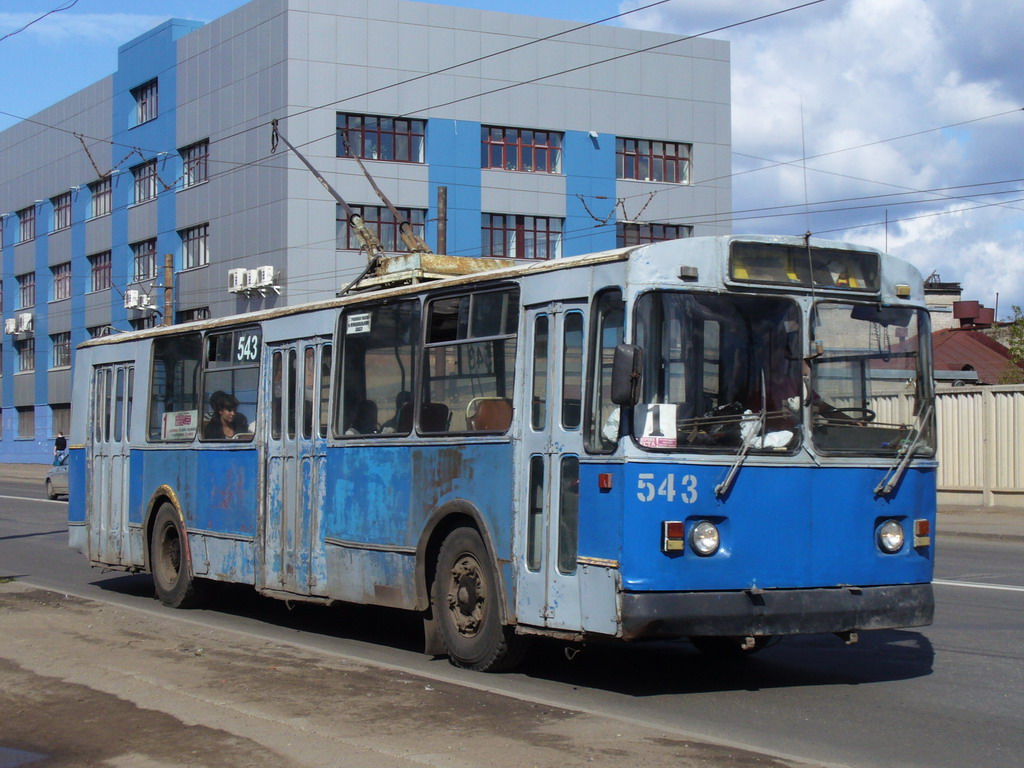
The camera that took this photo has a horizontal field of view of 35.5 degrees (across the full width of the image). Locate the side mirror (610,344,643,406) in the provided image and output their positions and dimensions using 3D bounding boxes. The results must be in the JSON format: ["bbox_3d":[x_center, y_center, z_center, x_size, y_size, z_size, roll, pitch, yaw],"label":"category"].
[{"bbox_3d":[0.674,-0.050,9.430,0.190,0.370,0.110,0,-3,5],"label":"side mirror"}]

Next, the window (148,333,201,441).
[{"bbox_3d":[-3.388,0.043,15.998,0.060,1.050,1.340,6,-5,-31],"label":"window"}]

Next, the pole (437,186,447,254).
[{"bbox_3d":[-1.898,-1.000,43.000,0.260,8.600,0.260,2,-3,-33],"label":"pole"}]

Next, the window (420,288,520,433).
[{"bbox_3d":[-0.315,-0.147,11.345,0.060,1.000,1.280,6,-5,-31],"label":"window"}]

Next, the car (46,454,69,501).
[{"bbox_3d":[-11.950,2.587,45.800,1.680,1.430,4.200,2,-3,-33],"label":"car"}]

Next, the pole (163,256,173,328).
[{"bbox_3d":[-12.508,-0.360,58.000,0.280,8.700,0.280,2,-3,-33],"label":"pole"}]

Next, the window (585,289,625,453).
[{"bbox_3d":[0.577,-0.082,9.851,0.060,1.020,0.350,6,-5,-31],"label":"window"}]

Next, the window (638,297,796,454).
[{"bbox_3d":[1.285,-0.066,9.902,1.190,0.990,0.070,2,-5,-23],"label":"window"}]

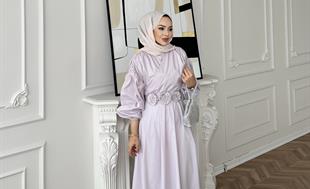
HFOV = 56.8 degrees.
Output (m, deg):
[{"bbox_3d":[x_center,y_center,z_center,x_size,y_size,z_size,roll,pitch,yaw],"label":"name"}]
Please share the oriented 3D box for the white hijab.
[{"bbox_3d":[0.005,-0.400,1.890,0.230,0.310,0.250,-4,5,-33],"label":"white hijab"}]

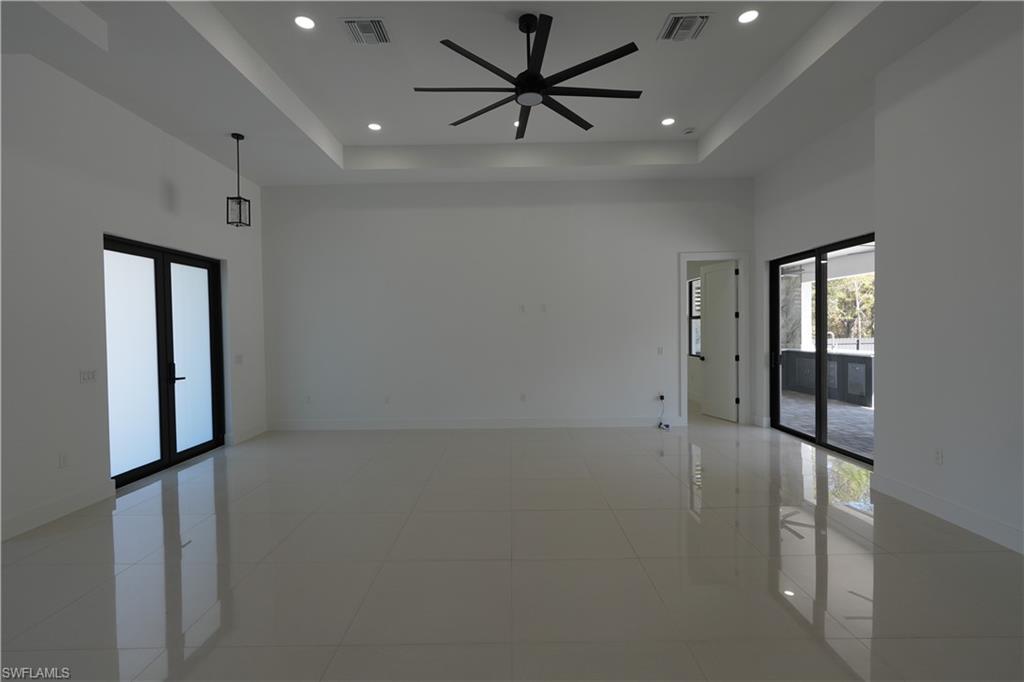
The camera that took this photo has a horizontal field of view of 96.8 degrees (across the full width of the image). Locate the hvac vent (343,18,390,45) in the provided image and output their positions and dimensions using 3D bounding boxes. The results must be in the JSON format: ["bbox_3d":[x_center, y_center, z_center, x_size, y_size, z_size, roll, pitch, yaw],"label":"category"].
[{"bbox_3d":[-1.206,-2.572,3.802,0.335,0.030,0.335,-1,1,0],"label":"hvac vent"}]

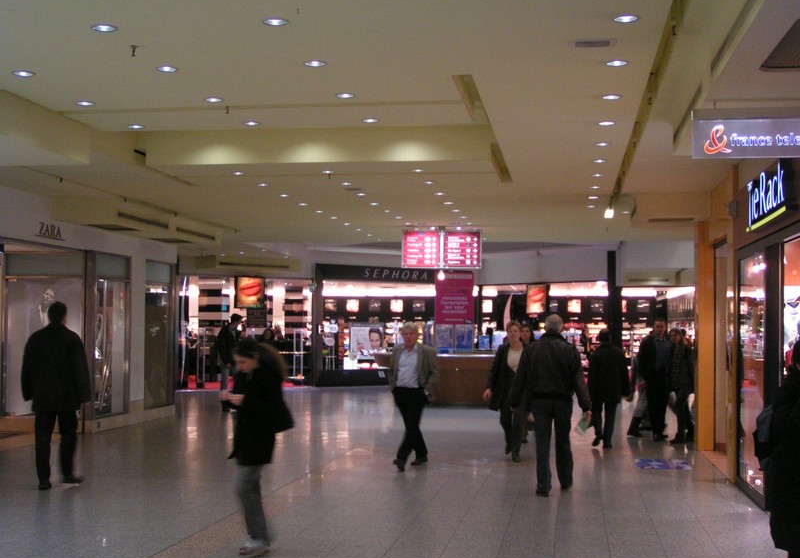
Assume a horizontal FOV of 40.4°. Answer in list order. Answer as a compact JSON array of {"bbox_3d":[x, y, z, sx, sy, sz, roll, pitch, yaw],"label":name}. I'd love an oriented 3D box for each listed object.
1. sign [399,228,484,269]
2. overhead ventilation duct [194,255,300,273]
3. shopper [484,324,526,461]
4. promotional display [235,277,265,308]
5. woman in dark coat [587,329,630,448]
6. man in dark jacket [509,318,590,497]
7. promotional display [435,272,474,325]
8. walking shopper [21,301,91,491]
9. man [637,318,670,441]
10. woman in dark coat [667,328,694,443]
[{"bbox_3d":[0.707,-0.502,18.500,1.370,0.670,0.120,0,-3,9],"label":"sign"},{"bbox_3d":[-3.808,-0.364,27.300,2.400,0.340,1.000,2,-3,-30],"label":"overhead ventilation duct"},{"bbox_3d":[1.339,1.392,13.647,0.550,1.690,0.420,1,-3,-7],"label":"shopper"},{"bbox_3d":[-3.907,0.350,28.200,0.740,0.760,0.180,2,-3,-29],"label":"promotional display"},{"bbox_3d":[2.979,1.553,15.531,0.560,1.660,0.420,0,-3,3],"label":"woman in dark coat"},{"bbox_3d":[1.515,1.243,10.831,0.750,1.777,0.480,0,-3,6],"label":"man in dark jacket"},{"bbox_3d":[1.149,0.396,22.900,0.810,1.100,0.100,0,-3,6],"label":"promotional display"},{"bbox_3d":[-3.431,1.155,10.892,0.620,1.848,0.420,0,-3,12],"label":"walking shopper"},{"bbox_3d":[3.751,1.471,15.963,0.520,1.780,0.380,0,-3,-3],"label":"man"},{"bbox_3d":[4.130,1.556,15.939,0.480,1.677,0.400,0,-3,18],"label":"woman in dark coat"}]

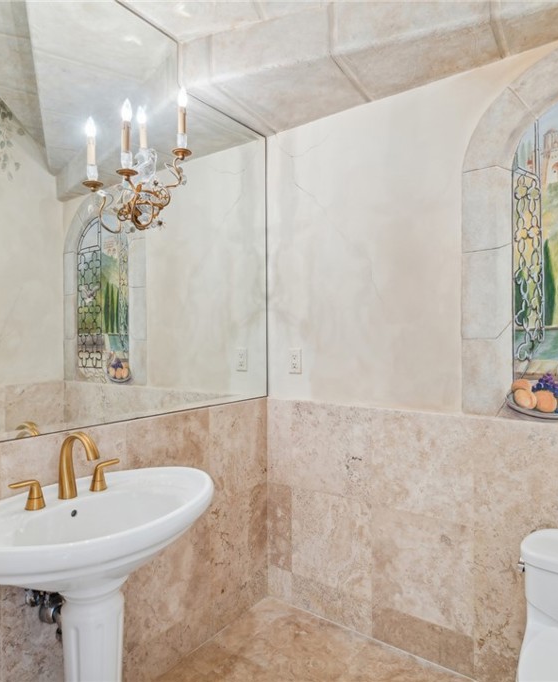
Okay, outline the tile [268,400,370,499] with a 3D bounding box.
[{"bbox_3d":[0.174,0.497,2.117,0.551,0.412,0.015,0,0,35],"label":"tile"}]

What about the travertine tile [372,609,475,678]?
[{"bbox_3d":[0.570,1.194,1.838,0.411,0.159,0.015,0,0,35],"label":"travertine tile"}]

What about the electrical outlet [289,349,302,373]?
[{"bbox_3d":[0.076,0.098,2.172,0.073,0.116,0.008,0,0,35],"label":"electrical outlet"}]

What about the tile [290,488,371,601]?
[{"bbox_3d":[0.232,0.910,2.076,0.413,0.414,0.015,0,0,35],"label":"tile"}]

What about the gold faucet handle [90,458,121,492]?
[{"bbox_3d":[-0.547,0.419,1.437,0.054,0.073,0.103,0,0,35],"label":"gold faucet handle"}]

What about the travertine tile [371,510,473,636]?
[{"bbox_3d":[0.569,0.908,1.839,0.411,0.414,0.015,0,0,35],"label":"travertine tile"}]

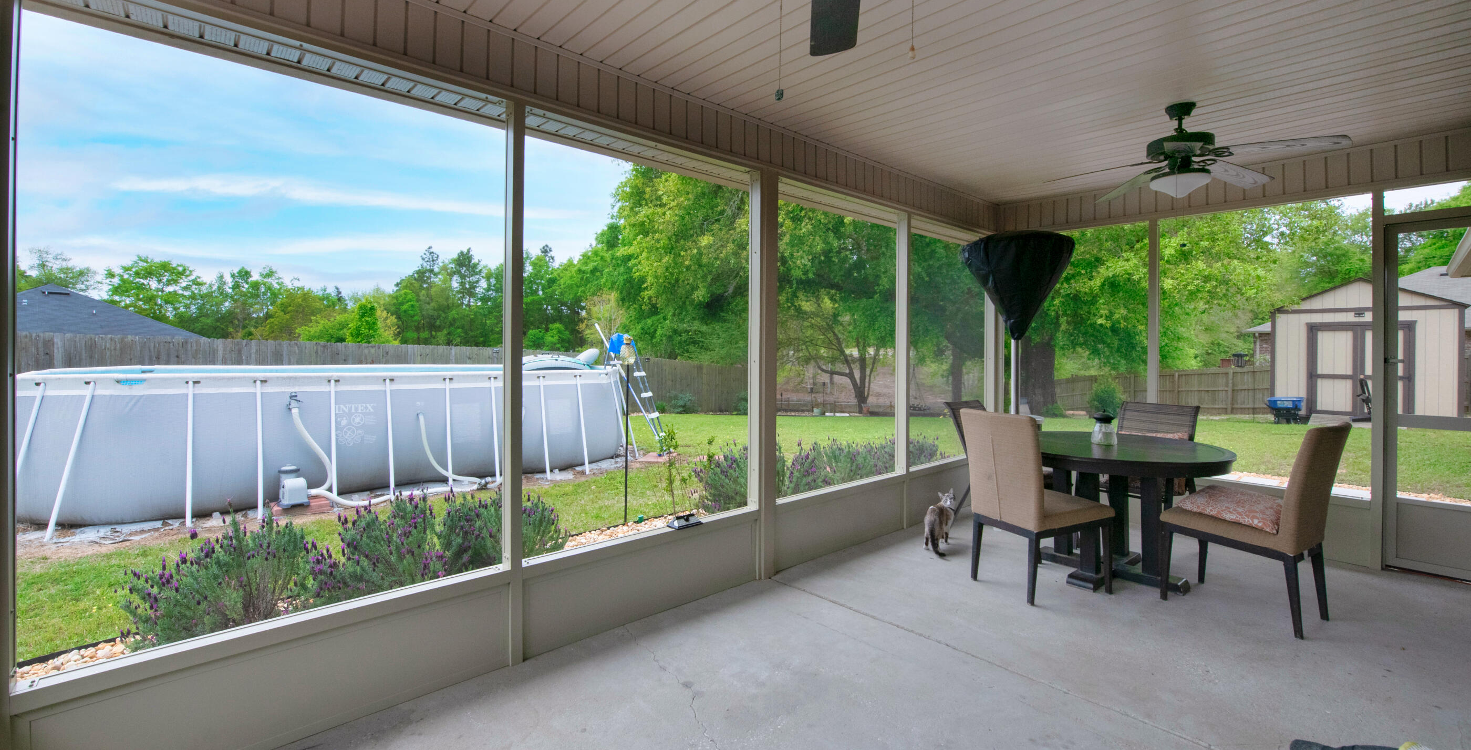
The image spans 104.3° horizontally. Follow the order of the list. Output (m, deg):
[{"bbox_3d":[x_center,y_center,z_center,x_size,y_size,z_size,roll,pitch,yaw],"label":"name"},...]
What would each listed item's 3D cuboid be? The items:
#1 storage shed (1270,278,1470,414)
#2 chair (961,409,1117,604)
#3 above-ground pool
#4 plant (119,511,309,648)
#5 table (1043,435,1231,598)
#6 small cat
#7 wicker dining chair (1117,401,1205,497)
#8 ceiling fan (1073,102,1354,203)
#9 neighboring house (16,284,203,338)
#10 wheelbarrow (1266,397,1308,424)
[{"bbox_3d":[15.501,-0.669,14.211,3.200,3.170,3.100,-1,2,-44],"label":"storage shed"},{"bbox_3d":[1.695,0.704,3.221,0.640,1.000,0.480,-1,2,-24],"label":"chair"},{"bbox_3d":[-4.402,0.535,7.381,6.350,1.240,3.400,-1,2,-41],"label":"above-ground pool"},{"bbox_3d":[-2.428,0.970,2.690,0.680,0.660,0.660,-1,2,-41],"label":"plant"},{"bbox_3d":[2.204,0.810,3.484,1.310,0.775,1.310,-1,2,-41],"label":"table"},{"bbox_3d":[1.414,0.998,3.931,0.160,0.370,0.410,1,2,38],"label":"small cat"},{"bbox_3d":[2.828,0.701,4.045,0.650,0.965,0.530,-1,2,-29],"label":"wicker dining chair"},{"bbox_3d":[2.406,-1.211,3.090,1.270,0.510,1.270,-1,2,-41],"label":"ceiling fan"},{"bbox_3d":[-38.200,-1.350,32.000,14.000,5.600,14.000,-1,2,-41],"label":"neighboring house"},{"bbox_3d":[12.139,0.785,12.600,0.550,0.600,0.720,-1,2,-41],"label":"wheelbarrow"}]

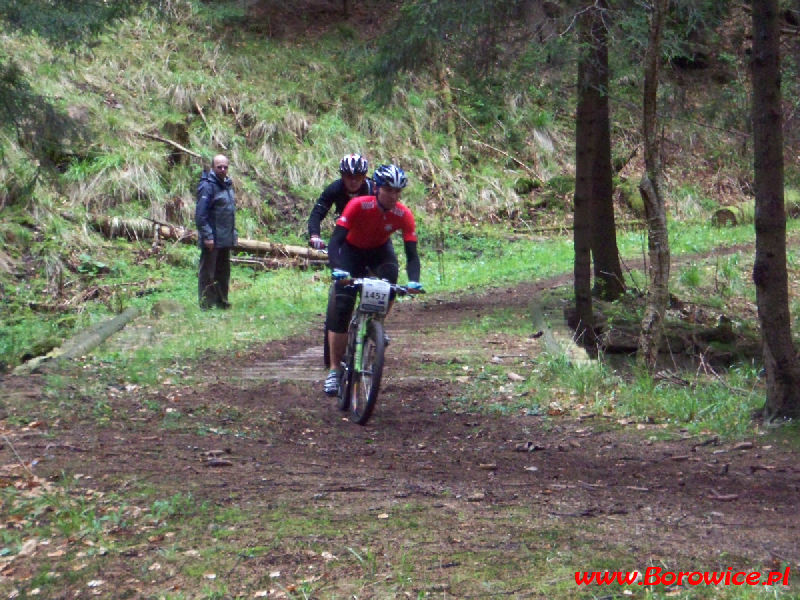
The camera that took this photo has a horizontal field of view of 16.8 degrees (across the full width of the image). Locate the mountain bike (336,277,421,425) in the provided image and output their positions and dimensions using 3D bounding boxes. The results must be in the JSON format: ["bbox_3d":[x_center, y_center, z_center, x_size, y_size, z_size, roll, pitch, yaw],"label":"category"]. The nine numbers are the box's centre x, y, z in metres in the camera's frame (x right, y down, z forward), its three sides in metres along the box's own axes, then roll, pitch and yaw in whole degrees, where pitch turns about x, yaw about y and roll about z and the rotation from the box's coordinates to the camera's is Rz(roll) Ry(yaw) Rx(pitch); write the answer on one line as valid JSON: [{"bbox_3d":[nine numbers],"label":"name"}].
[{"bbox_3d":[-0.225,0.300,18.200,0.620,1.000,1.730,6,2,-9],"label":"mountain bike"}]

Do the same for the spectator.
[{"bbox_3d":[-2.100,-0.780,30.800,0.340,1.750,0.530,3,4,40],"label":"spectator"}]

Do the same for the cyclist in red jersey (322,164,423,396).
[{"bbox_3d":[-0.185,-0.130,18.250,0.660,1.560,0.920,-1,3,-10],"label":"cyclist in red jersey"}]

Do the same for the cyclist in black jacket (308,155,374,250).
[{"bbox_3d":[-0.390,-0.345,21.300,0.660,1.600,0.880,0,3,-3],"label":"cyclist in black jacket"}]

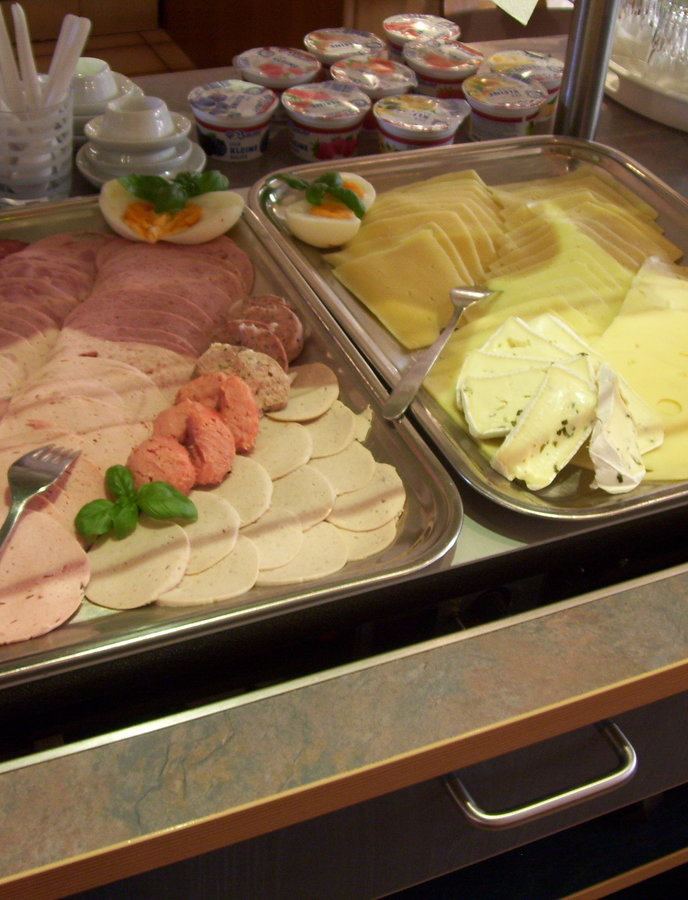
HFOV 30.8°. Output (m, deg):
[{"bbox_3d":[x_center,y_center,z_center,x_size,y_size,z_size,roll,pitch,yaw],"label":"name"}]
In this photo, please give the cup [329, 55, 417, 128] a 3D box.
[{"bbox_3d":[0.024,-0.307,1.076,0.073,0.043,0.073,3,37,-2],"label":"cup"}]

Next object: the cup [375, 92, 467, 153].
[{"bbox_3d":[0.059,-0.257,1.013,0.073,0.043,0.073,3,37,-2],"label":"cup"}]

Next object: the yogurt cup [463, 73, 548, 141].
[{"bbox_3d":[0.134,-0.287,1.061,0.073,0.043,0.073,3,37,-2],"label":"yogurt cup"}]

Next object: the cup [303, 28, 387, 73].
[{"bbox_3d":[-0.001,-0.350,1.131,0.073,0.043,0.073,3,37,-2],"label":"cup"}]

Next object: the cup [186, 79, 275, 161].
[{"bbox_3d":[-0.089,-0.263,1.006,0.073,0.043,0.073,3,37,-2],"label":"cup"}]

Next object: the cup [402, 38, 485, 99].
[{"bbox_3d":[0.088,-0.336,1.122,0.073,0.043,0.073,3,37,-2],"label":"cup"}]

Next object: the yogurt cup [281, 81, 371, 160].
[{"bbox_3d":[-0.015,-0.265,1.016,0.073,0.043,0.073,3,37,-2],"label":"yogurt cup"}]

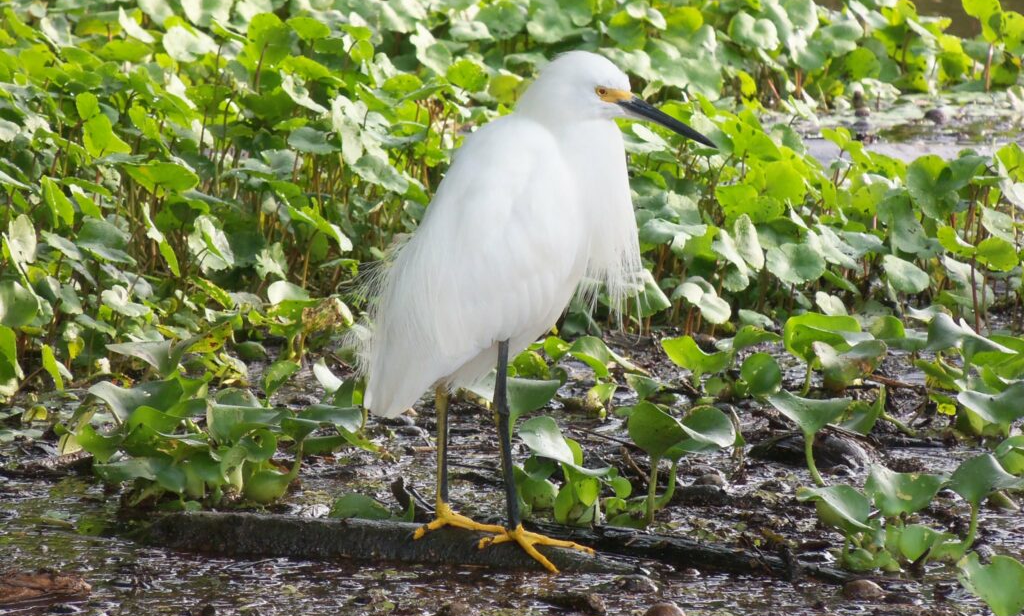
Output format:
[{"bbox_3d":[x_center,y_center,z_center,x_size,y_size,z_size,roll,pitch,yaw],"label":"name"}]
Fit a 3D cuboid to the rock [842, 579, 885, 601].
[{"bbox_3d":[0.296,0.238,5.586,0.035,0.018,0.030,0,13,0],"label":"rock"}]

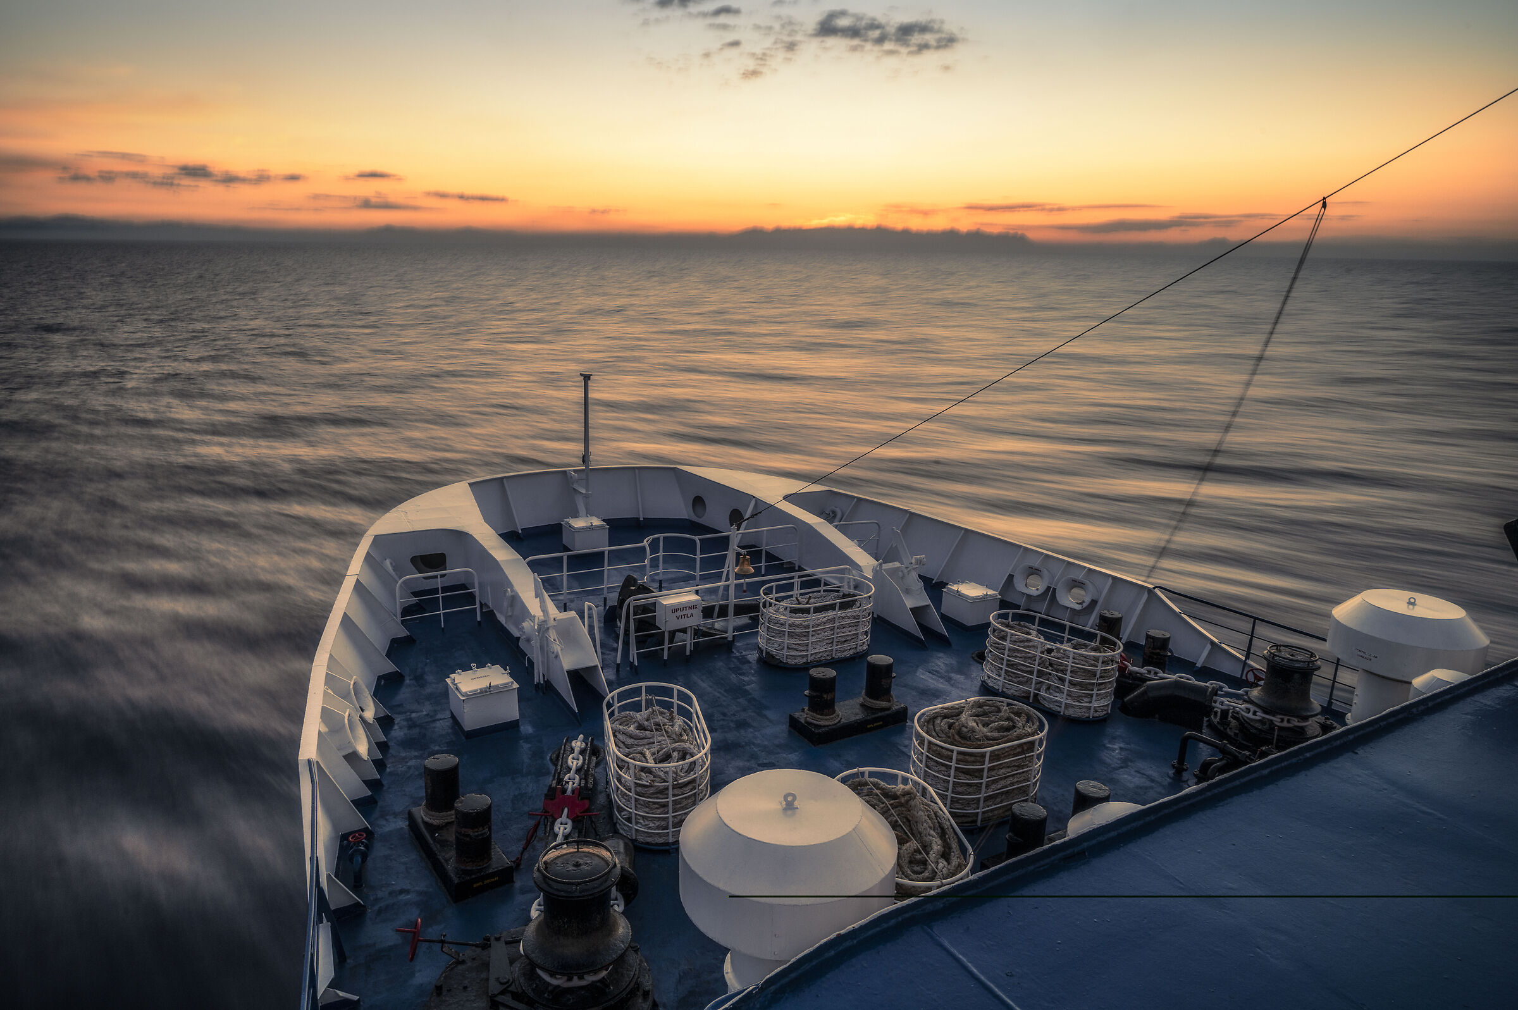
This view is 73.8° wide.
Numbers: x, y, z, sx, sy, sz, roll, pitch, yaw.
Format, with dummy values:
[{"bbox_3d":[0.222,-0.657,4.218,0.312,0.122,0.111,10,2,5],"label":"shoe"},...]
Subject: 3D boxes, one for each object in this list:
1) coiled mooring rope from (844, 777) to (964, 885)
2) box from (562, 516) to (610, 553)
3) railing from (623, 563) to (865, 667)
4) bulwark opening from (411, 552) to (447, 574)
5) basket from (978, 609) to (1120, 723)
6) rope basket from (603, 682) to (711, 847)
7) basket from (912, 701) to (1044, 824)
[{"bbox_3d":[1.282,3.471,9.645,0.954,0.835,1.775,-1,16,-12],"label":"coiled mooring rope"},{"bbox_3d":[-3.338,0.601,19.529,0.711,0.635,0.711,-6,18,-29],"label":"box"},{"bbox_3d":[-0.198,1.681,15.233,4.026,1.162,0.140,-6,18,-26],"label":"railing"},{"bbox_3d":[-5.528,1.015,16.912,0.591,0.432,0.127,-8,19,-33],"label":"bulwark opening"},{"bbox_3d":[4.111,2.241,14.290,1.886,0.960,0.993,14,19,35],"label":"basket"},{"bbox_3d":[-1.153,2.858,11.298,1.052,0.960,1.893,-1,16,-13],"label":"rope basket"},{"bbox_3d":[2.507,2.934,11.593,1.592,0.960,1.048,-5,18,-26],"label":"basket"}]

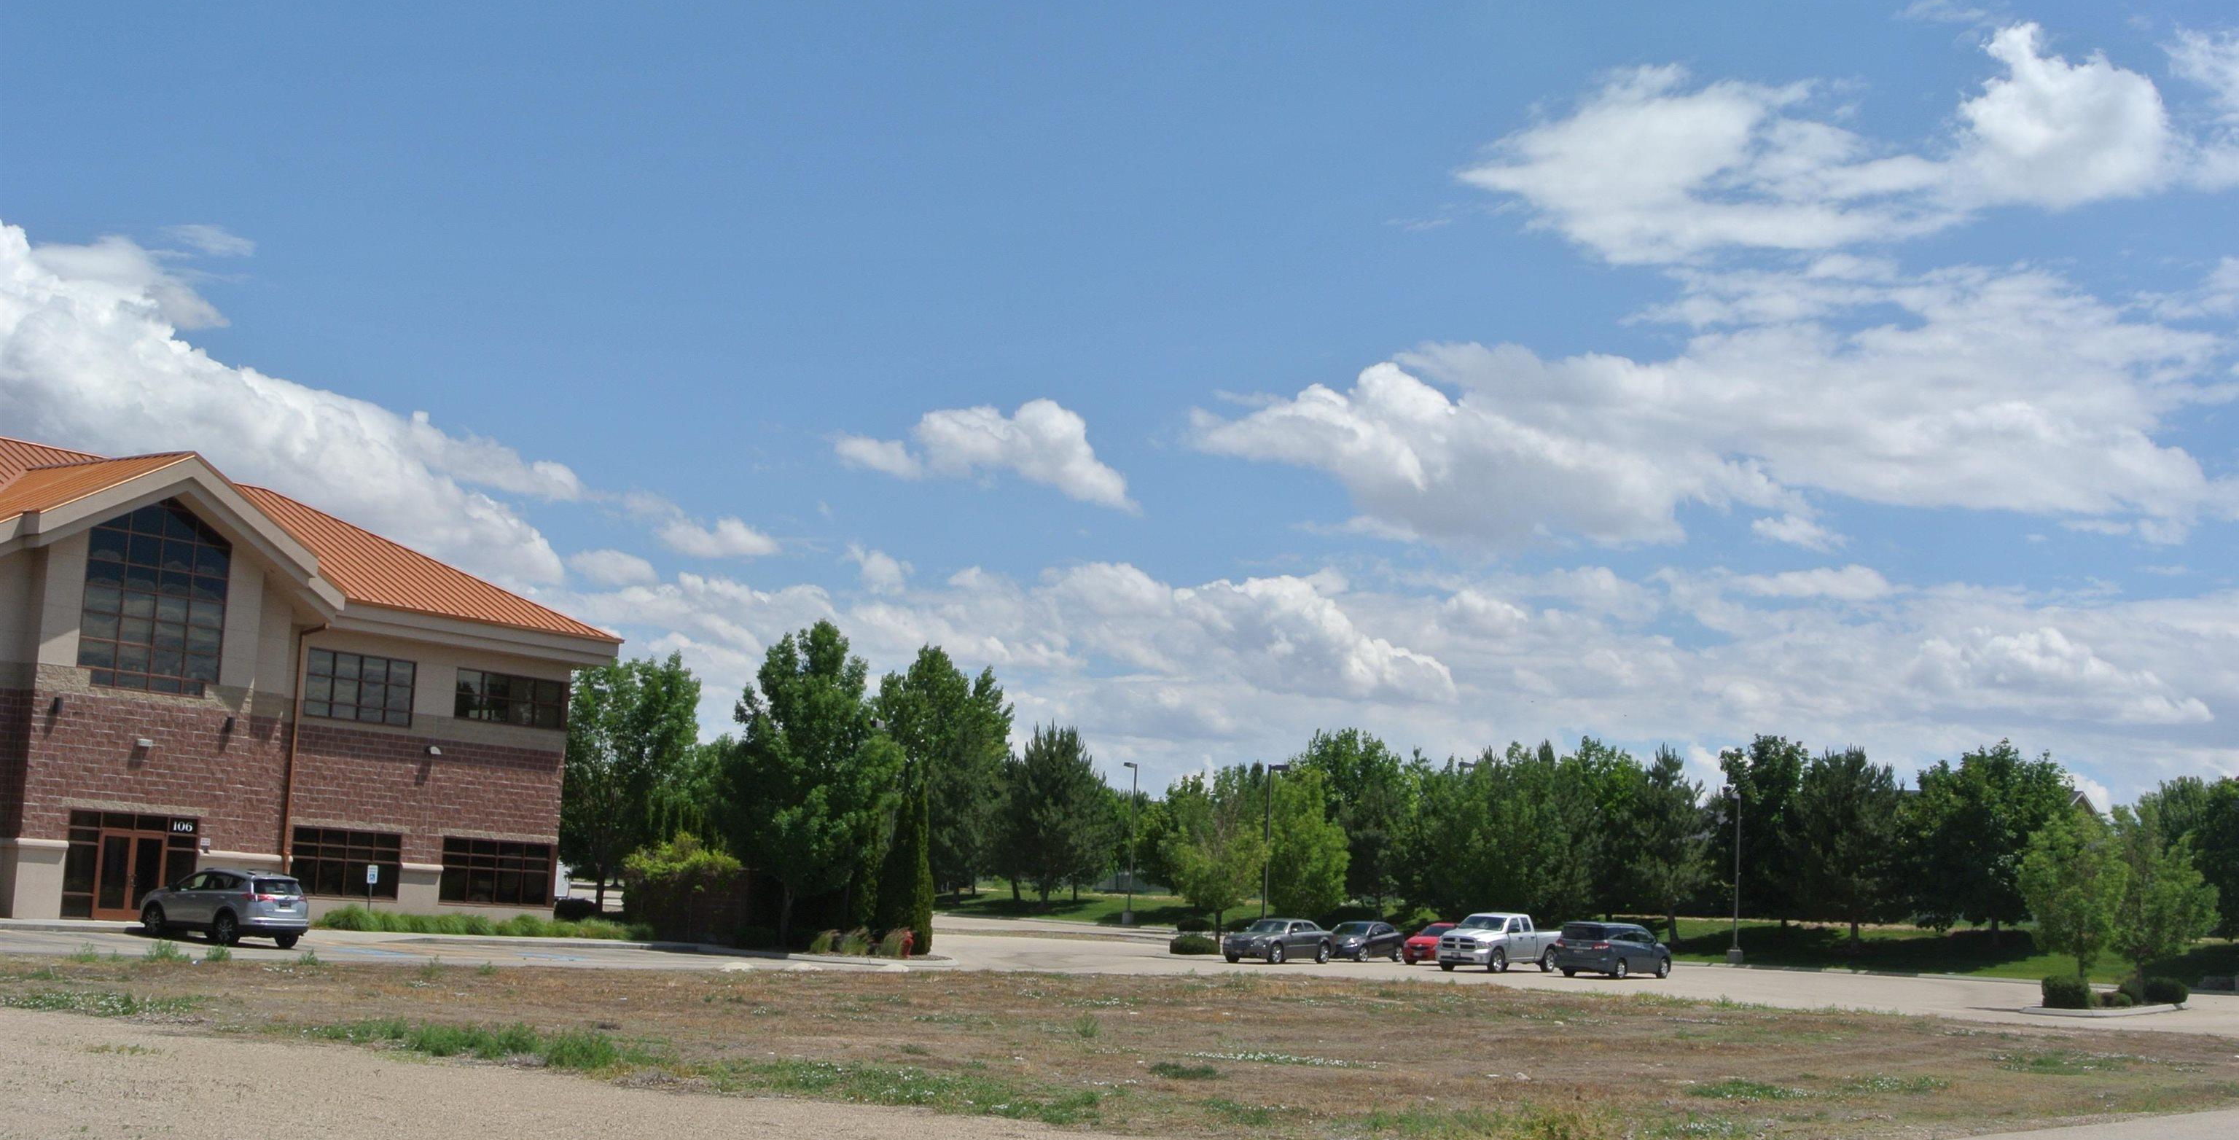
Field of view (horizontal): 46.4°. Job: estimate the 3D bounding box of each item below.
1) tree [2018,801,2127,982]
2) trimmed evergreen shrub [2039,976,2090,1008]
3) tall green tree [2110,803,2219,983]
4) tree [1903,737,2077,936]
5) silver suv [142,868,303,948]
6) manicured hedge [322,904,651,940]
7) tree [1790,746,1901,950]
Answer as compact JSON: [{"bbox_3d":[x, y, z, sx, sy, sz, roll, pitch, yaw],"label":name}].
[{"bbox_3d":[24.038,8.385,66.000,2.661,5.068,2.661,0,-8,20],"label":"tree"},{"bbox_3d":[23.258,10.383,64.300,1.257,0.809,1.257,0,-8,20],"label":"trimmed evergreen shrub"},{"bbox_3d":[28.176,8.980,70.500,2.843,5.367,2.843,0,-8,22],"label":"tall green tree"},{"bbox_3d":[39.355,12.400,118.500,7.630,9.177,7.630,0,-8,18],"label":"tree"},{"bbox_3d":[-20.407,7.676,59.676,4.600,1.700,1.850,-2,-9,35],"label":"silver suv"},{"bbox_3d":[-17.430,9.796,72.436,1.200,0.720,11.300,-2,-9,35],"label":"manicured hedge"},{"bbox_3d":[33.033,12.651,119.000,4.878,9.137,4.878,1,-8,16],"label":"tree"}]

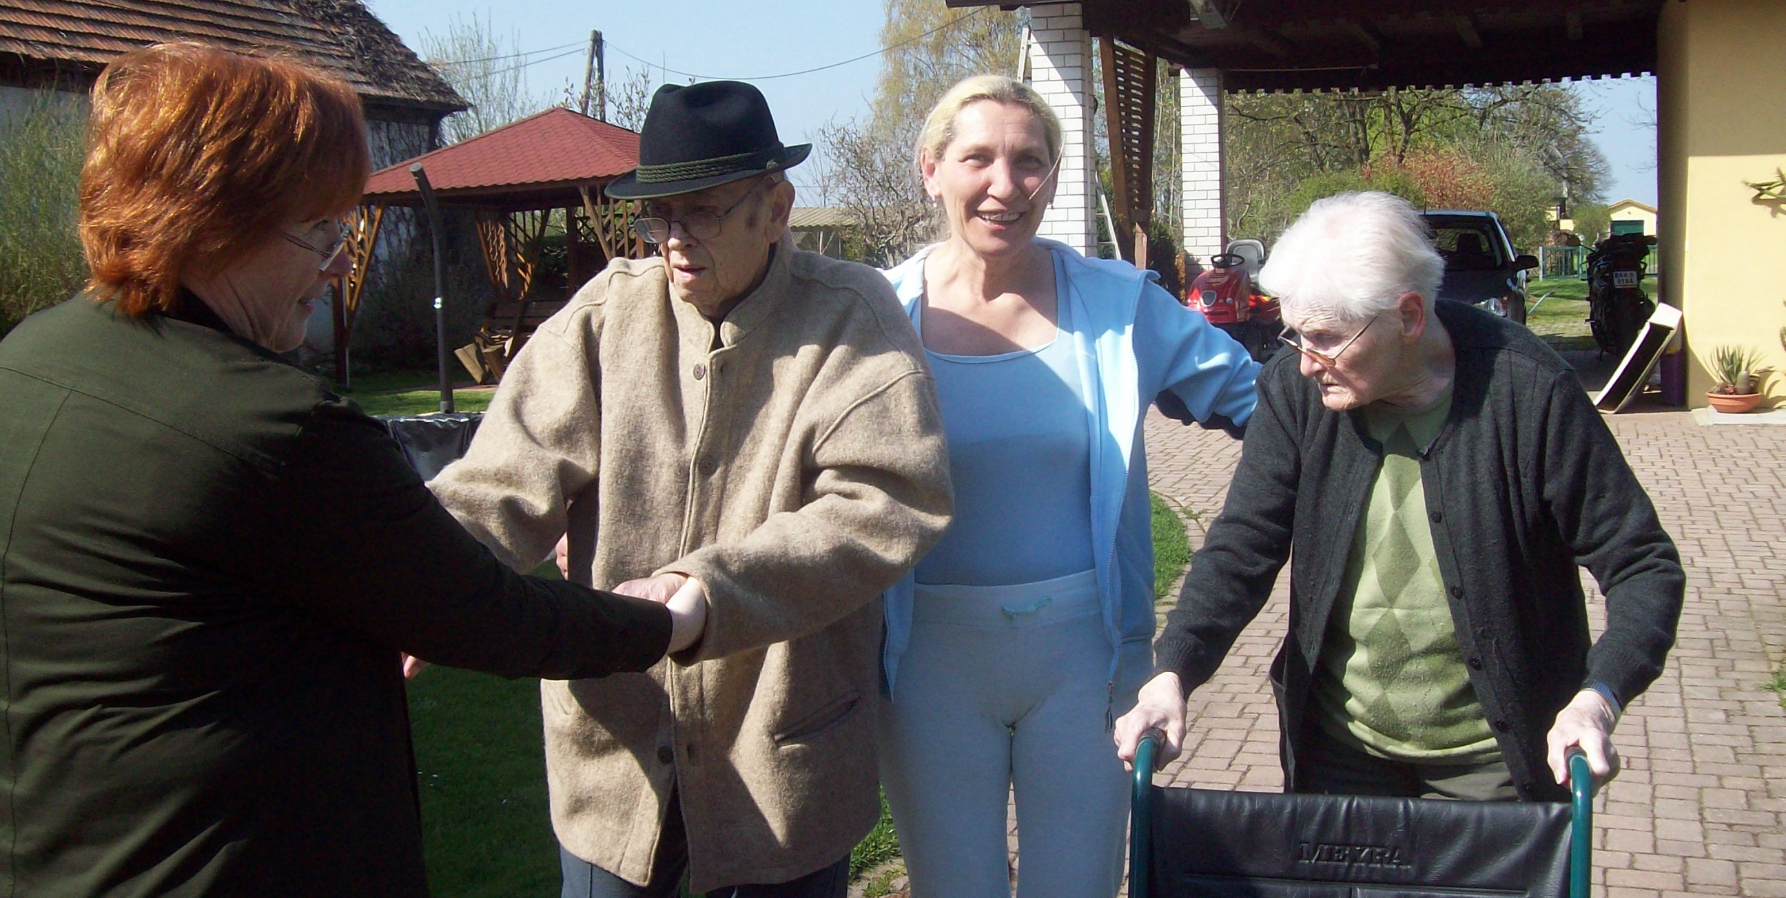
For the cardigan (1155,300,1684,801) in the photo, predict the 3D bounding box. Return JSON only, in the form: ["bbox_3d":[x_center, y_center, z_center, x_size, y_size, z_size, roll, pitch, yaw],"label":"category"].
[{"bbox_3d":[0.605,0.151,2.257,0.610,0.680,0.500,0,7,16],"label":"cardigan"}]

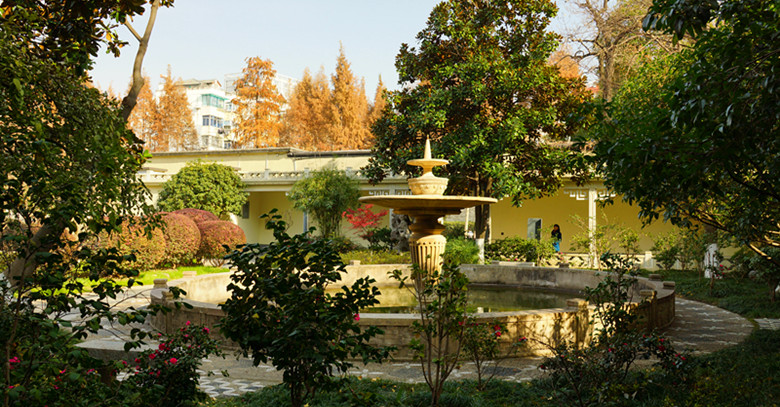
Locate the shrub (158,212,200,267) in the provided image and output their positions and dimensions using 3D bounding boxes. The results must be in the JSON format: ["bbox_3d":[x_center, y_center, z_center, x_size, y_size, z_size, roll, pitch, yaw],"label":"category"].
[{"bbox_3d":[-7.064,1.191,21.775,1.500,1.780,1.500,0,-2,0],"label":"shrub"}]

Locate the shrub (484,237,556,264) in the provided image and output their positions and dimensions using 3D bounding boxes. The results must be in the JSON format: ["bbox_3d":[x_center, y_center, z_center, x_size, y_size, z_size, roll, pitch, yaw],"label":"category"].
[{"bbox_3d":[4.474,1.650,22.062,2.300,1.060,1.400,0,-2,4],"label":"shrub"}]

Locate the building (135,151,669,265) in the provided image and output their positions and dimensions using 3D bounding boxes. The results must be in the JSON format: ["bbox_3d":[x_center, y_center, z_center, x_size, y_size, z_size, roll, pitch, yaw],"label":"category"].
[{"bbox_3d":[0.789,0.018,26.310,20.500,4.760,5.500,0,-2,6],"label":"building"}]

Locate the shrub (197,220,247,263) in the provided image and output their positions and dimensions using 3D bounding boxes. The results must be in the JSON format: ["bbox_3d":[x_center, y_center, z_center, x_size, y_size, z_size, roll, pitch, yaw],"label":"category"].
[{"bbox_3d":[-6.272,1.457,24.180,1.830,1.760,1.830,0,-1,0],"label":"shrub"}]

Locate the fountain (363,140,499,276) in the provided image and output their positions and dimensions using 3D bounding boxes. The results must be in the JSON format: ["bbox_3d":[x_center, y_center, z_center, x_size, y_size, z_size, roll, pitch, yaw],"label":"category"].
[{"bbox_3d":[0.791,0.399,13.344,2.790,3.470,2.790,0,-1,0],"label":"fountain"}]

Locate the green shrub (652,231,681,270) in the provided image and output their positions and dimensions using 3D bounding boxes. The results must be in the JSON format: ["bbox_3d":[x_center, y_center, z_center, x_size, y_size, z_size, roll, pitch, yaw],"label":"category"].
[{"bbox_3d":[9.237,1.574,21.664,0.950,1.350,0.950,0,-2,0],"label":"green shrub"}]

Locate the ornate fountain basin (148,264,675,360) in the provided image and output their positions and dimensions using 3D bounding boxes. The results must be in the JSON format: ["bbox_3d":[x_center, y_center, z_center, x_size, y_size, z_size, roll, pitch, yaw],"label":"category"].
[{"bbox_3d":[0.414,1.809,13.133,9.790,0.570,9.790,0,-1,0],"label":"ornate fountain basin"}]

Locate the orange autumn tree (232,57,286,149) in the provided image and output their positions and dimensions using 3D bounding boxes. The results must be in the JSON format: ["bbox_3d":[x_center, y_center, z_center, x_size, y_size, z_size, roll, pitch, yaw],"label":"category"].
[{"bbox_3d":[-11.679,-4.979,58.135,5.000,16.290,5.000,0,-1,0],"label":"orange autumn tree"}]

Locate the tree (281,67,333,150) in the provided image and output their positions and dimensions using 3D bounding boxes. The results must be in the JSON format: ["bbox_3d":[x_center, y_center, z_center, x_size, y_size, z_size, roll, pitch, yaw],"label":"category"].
[{"bbox_3d":[-7.455,-4.463,58.151,4.800,15.530,4.800,0,-2,0],"label":"tree"}]

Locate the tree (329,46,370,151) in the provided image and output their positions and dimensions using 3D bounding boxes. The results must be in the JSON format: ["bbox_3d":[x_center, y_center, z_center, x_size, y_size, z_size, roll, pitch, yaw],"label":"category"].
[{"bbox_3d":[-3.616,-5.445,58.179,4.300,17.500,4.300,0,-2,0],"label":"tree"}]

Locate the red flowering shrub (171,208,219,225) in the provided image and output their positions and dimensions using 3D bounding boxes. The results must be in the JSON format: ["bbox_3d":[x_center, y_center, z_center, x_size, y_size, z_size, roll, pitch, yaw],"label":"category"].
[{"bbox_3d":[-7.894,1.290,25.965,2.240,2.180,2.160,0,-1,0],"label":"red flowering shrub"}]

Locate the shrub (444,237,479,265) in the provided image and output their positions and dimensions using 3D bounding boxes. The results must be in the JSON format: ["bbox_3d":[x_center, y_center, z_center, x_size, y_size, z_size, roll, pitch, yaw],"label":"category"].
[{"bbox_3d":[2.205,1.660,20.614,1.300,1.220,1.250,0,-1,0],"label":"shrub"}]

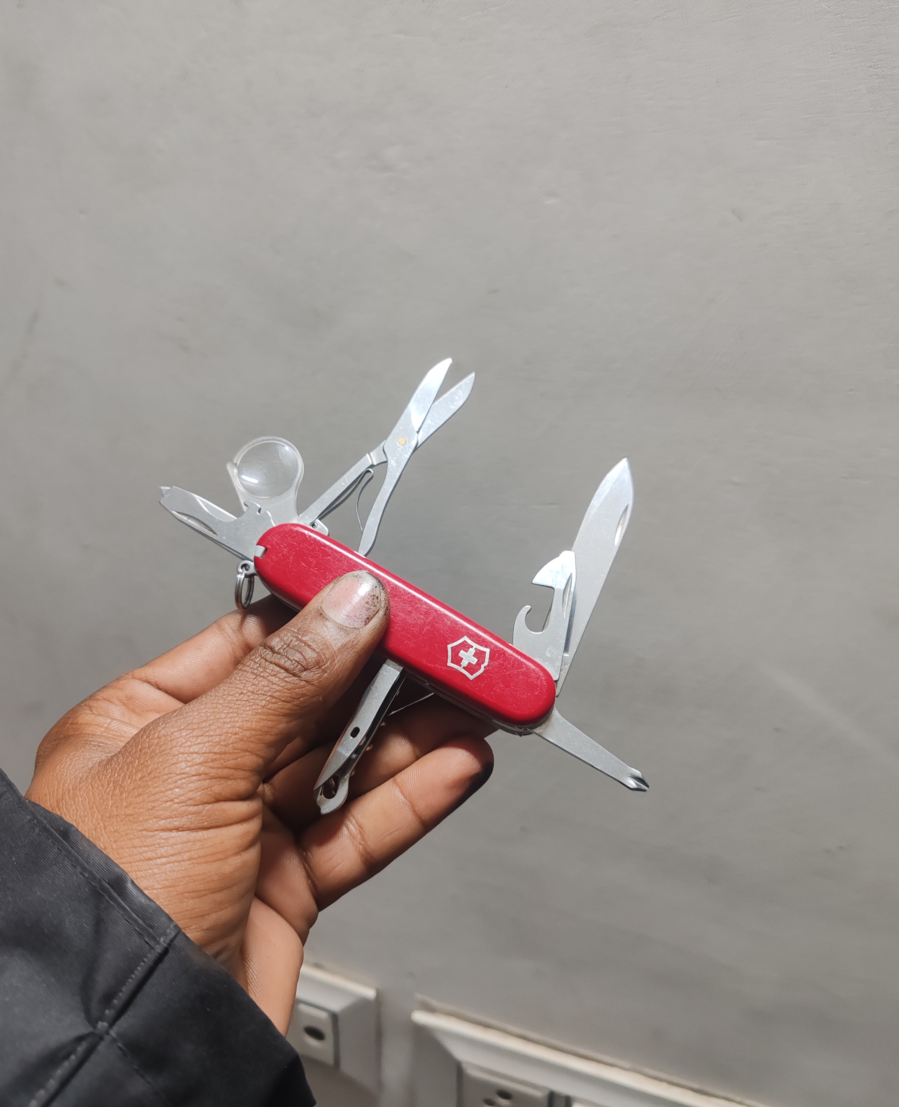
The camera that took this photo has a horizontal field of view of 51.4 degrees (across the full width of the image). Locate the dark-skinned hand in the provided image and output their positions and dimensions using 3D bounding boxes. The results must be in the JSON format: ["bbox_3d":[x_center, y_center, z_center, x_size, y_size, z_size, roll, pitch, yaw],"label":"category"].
[{"bbox_3d":[-0.049,0.064,0.264,0.125,0.108,0.085,-45,2,-14],"label":"dark-skinned hand"}]

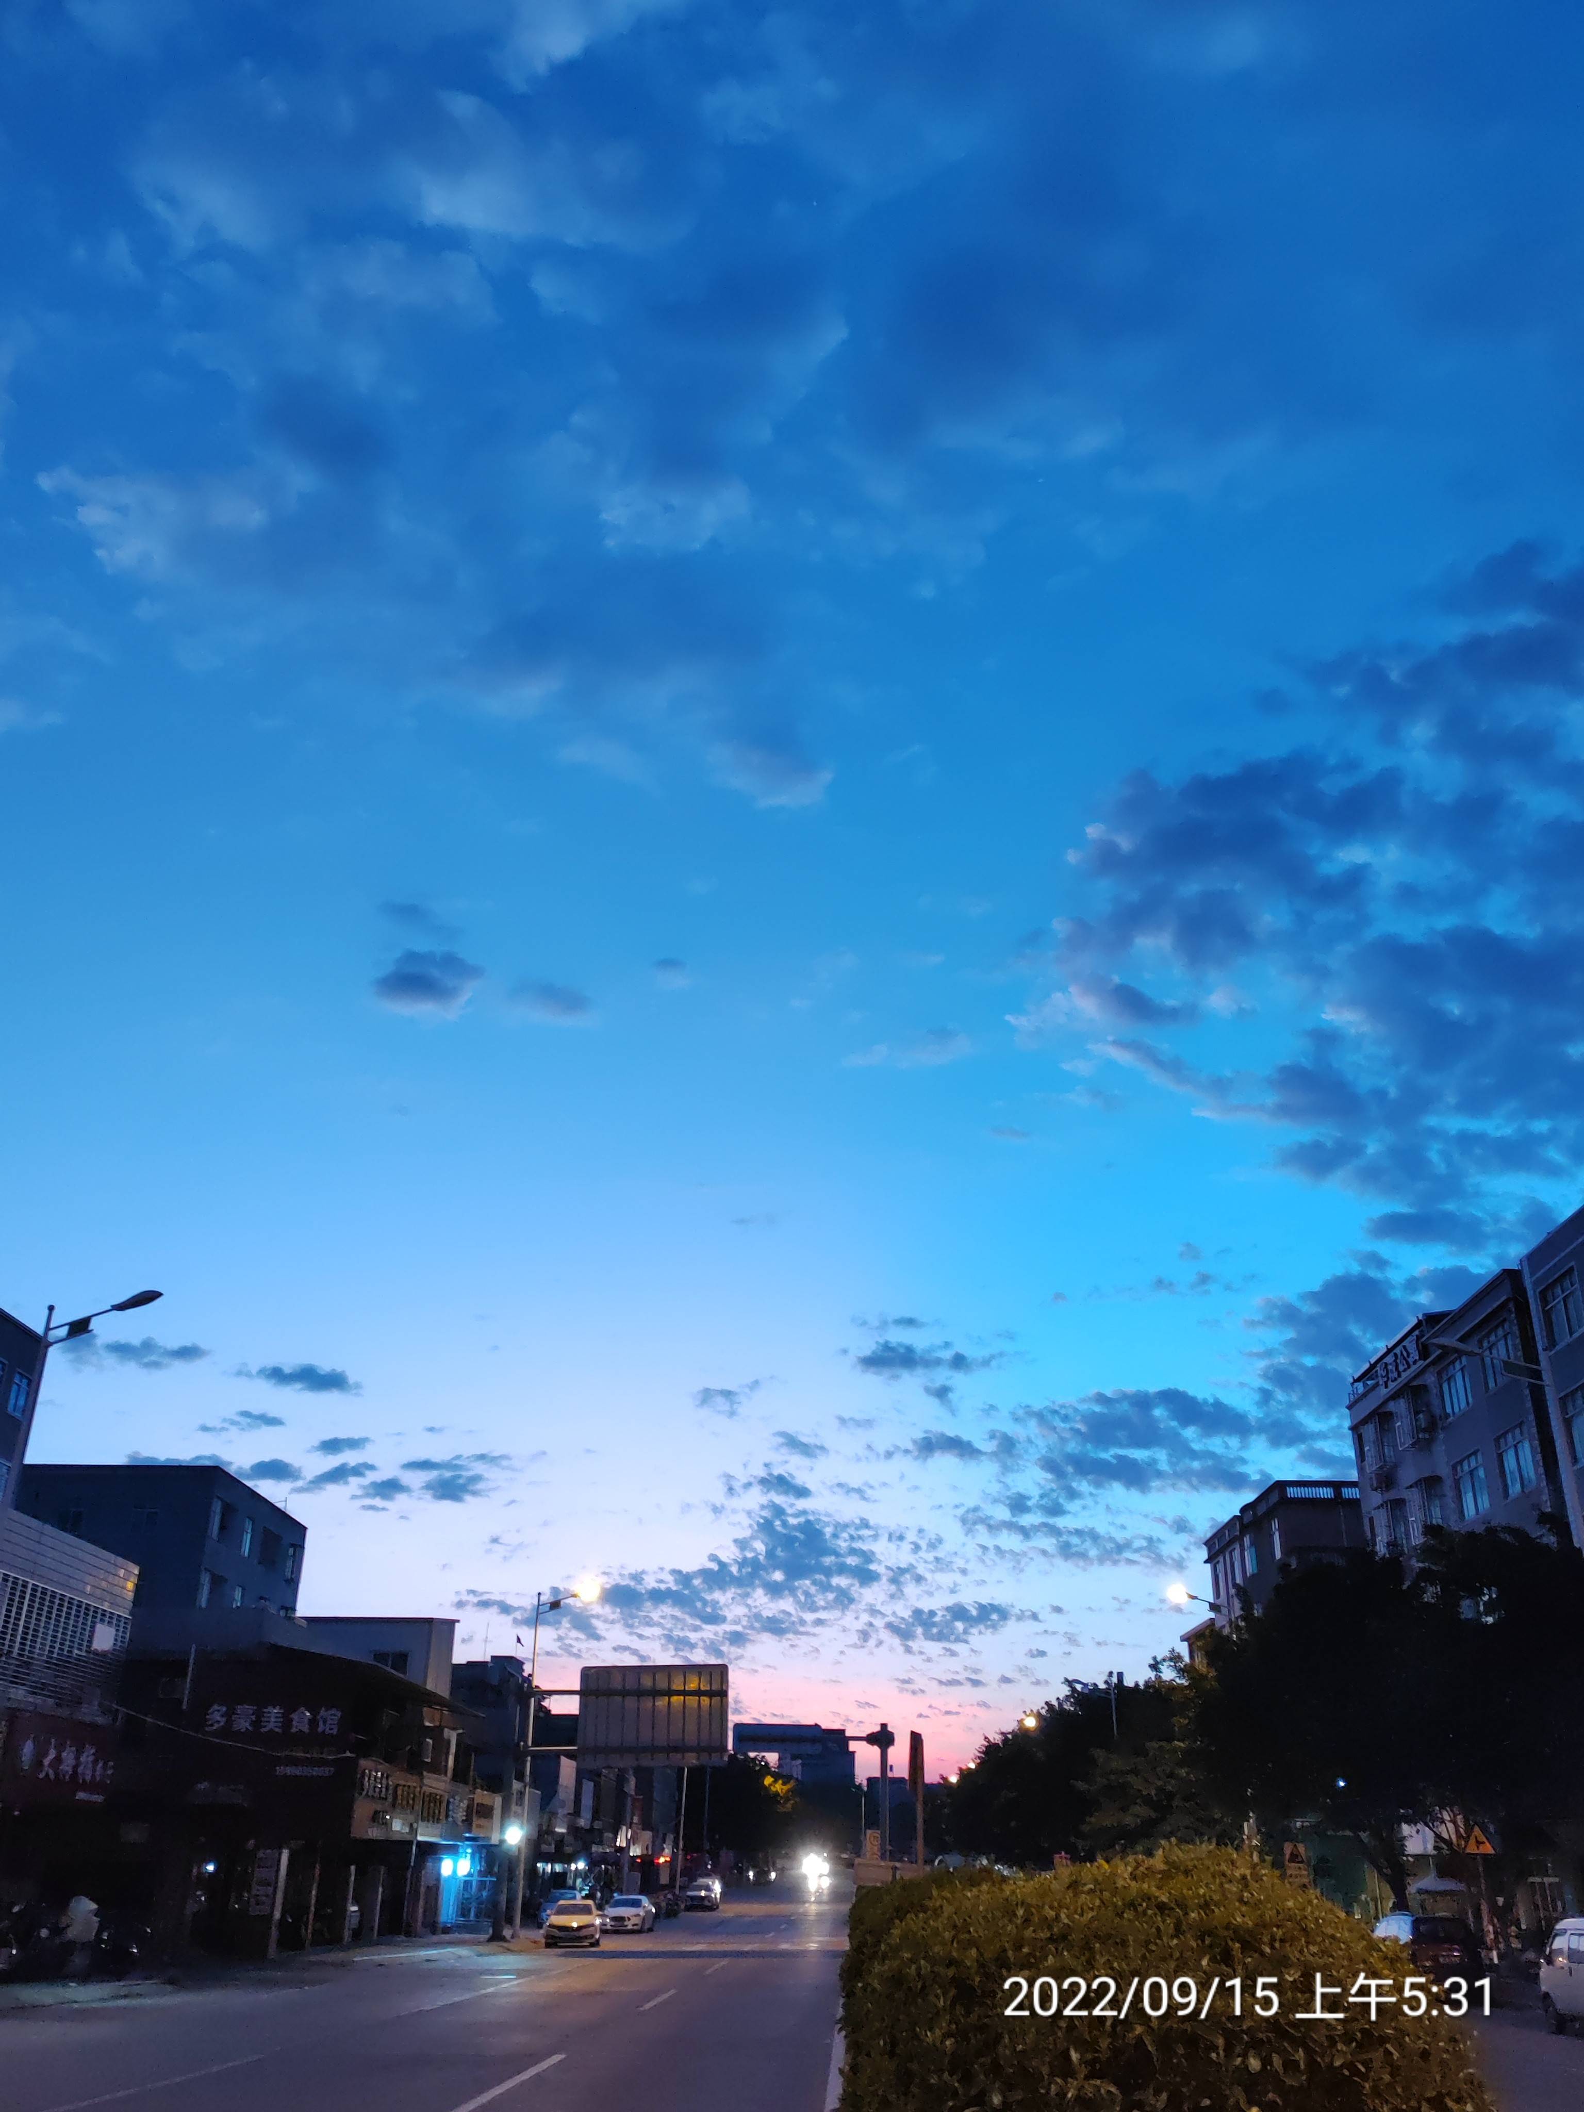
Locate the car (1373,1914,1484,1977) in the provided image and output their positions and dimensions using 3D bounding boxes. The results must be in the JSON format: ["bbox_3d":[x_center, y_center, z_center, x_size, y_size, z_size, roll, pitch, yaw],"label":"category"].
[{"bbox_3d":[18.099,25.592,47.413,1.820,1.520,4.500,0,-27,2],"label":"car"}]

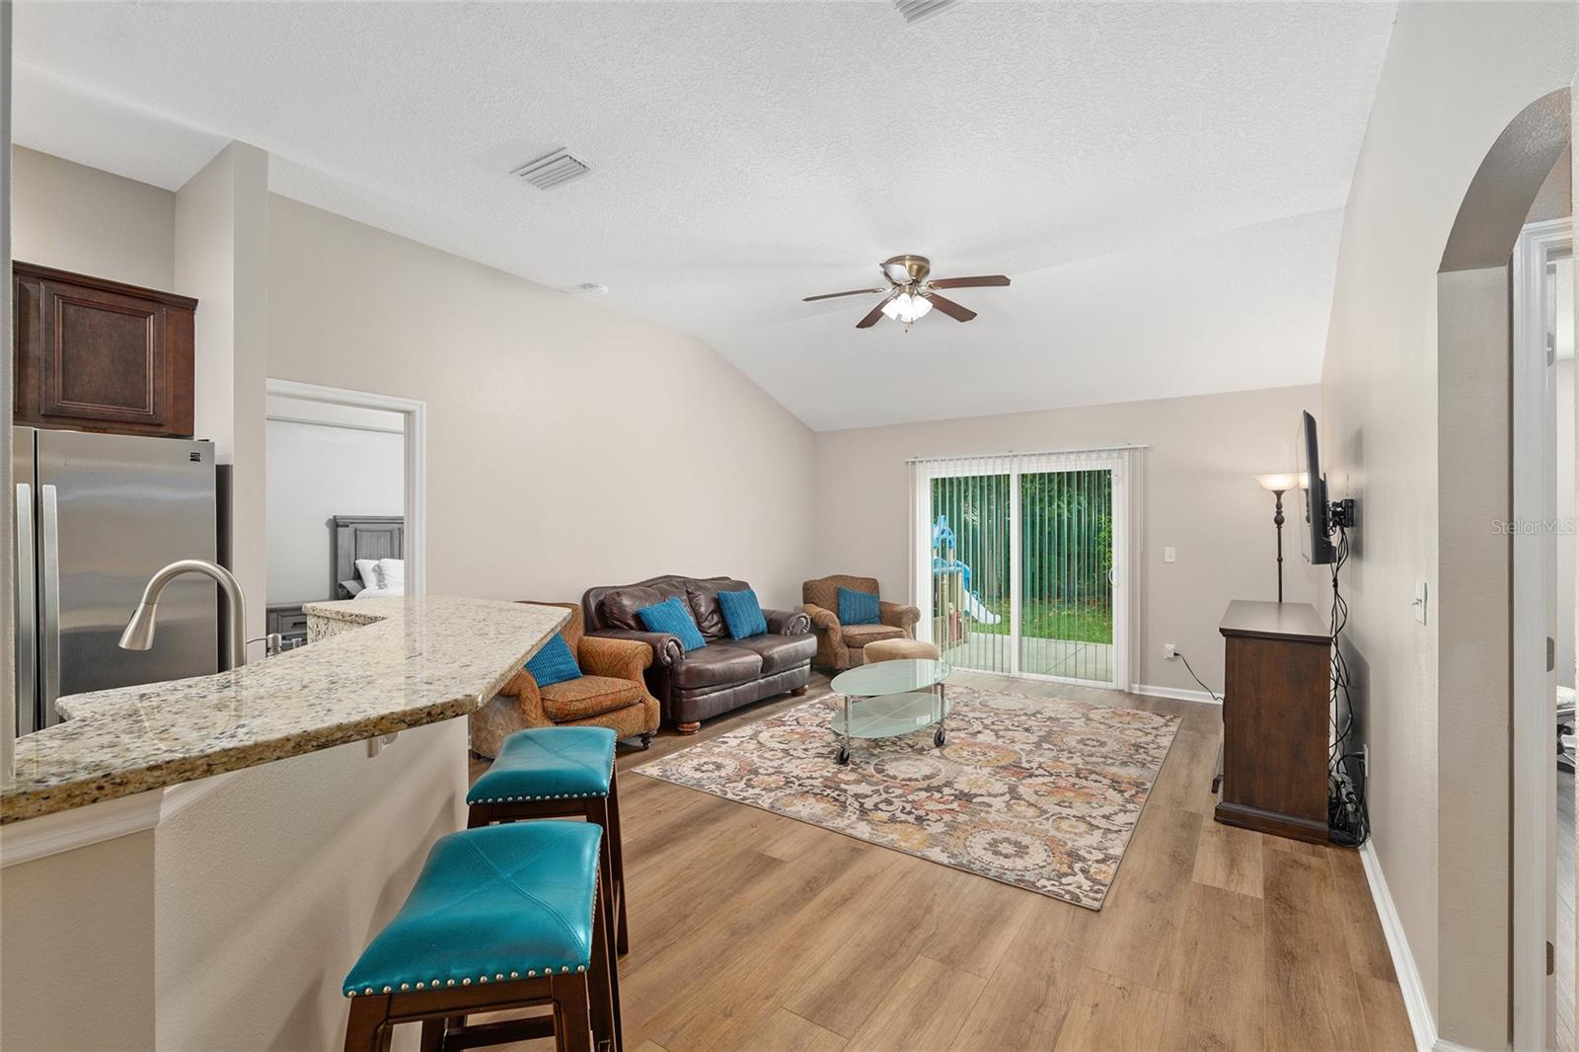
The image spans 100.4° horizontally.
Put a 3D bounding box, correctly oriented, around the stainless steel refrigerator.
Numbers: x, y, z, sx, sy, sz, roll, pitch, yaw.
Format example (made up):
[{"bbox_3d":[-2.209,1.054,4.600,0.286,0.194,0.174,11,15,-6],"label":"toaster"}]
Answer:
[{"bbox_3d":[-3.019,0.510,2.645,0.830,1.750,0.910,0,0,36],"label":"stainless steel refrigerator"}]

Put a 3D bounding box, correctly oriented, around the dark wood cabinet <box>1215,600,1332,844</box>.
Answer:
[{"bbox_3d":[2.620,0.935,3.590,0.425,0.905,1.510,0,0,36],"label":"dark wood cabinet"}]

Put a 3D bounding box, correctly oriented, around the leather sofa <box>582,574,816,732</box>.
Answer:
[{"bbox_3d":[-0.625,0.897,5.146,0.940,0.980,1.730,0,0,36],"label":"leather sofa"}]

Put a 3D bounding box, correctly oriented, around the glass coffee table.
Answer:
[{"bbox_3d":[0.690,1.180,4.281,0.600,0.415,1.250,0,0,36],"label":"glass coffee table"}]

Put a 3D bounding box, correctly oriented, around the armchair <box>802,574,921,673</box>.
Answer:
[{"bbox_3d":[0.659,0.949,6.335,0.940,0.880,0.910,0,0,-16],"label":"armchair"}]

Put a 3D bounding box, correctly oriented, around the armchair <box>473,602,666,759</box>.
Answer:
[{"bbox_3d":[-1.406,0.939,4.025,0.910,0.895,0.920,0,0,36],"label":"armchair"}]

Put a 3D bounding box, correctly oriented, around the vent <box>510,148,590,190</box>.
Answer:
[{"bbox_3d":[-1.125,-1.676,3.122,0.400,0.025,0.190,0,0,36],"label":"vent"}]

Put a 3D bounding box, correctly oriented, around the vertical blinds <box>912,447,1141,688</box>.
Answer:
[{"bbox_3d":[2.063,0.374,6.078,1.930,2.030,0.120,0,0,36],"label":"vertical blinds"}]

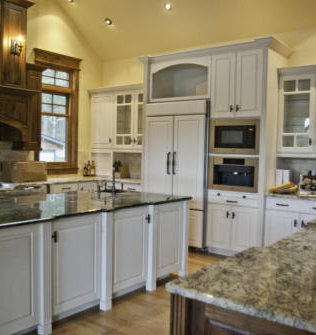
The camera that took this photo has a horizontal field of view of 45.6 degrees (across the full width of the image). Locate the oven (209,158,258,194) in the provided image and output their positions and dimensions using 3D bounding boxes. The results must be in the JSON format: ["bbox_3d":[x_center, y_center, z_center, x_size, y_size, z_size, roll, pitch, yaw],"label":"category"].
[{"bbox_3d":[1.146,0.088,5.204,0.718,0.448,0.500,3,3,37],"label":"oven"}]

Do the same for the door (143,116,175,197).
[{"bbox_3d":[0.037,-0.092,5.717,0.535,1.353,0.100,3,3,37],"label":"door"}]

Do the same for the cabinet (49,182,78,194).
[{"bbox_3d":[-1.812,0.703,6.466,0.632,0.904,0.592,3,3,37],"label":"cabinet"}]

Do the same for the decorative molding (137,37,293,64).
[{"bbox_3d":[0.771,-1.570,5.482,2.140,0.125,0.830,3,3,37],"label":"decorative molding"}]

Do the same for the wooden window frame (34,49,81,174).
[{"bbox_3d":[-1.759,-0.928,6.715,0.120,2.145,1.010,3,3,37],"label":"wooden window frame"}]

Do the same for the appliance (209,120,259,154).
[{"bbox_3d":[1.208,-0.430,5.426,0.739,0.481,0.500,3,3,37],"label":"appliance"}]

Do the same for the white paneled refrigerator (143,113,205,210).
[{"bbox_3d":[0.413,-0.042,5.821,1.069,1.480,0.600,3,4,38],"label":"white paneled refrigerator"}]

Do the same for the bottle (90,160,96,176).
[{"bbox_3d":[-1.259,0.016,7.340,0.085,0.308,0.085,3,3,37],"label":"bottle"}]

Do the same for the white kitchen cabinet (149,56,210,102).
[{"bbox_3d":[0.526,-1.348,6.043,1.129,0.631,0.654,3,3,37],"label":"white kitchen cabinet"}]

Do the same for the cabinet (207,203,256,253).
[{"bbox_3d":[1.175,0.815,5.293,0.735,0.618,0.600,3,3,37],"label":"cabinet"}]

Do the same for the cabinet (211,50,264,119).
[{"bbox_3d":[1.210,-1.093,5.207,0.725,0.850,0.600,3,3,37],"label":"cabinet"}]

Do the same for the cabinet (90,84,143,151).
[{"bbox_3d":[-0.575,-0.863,6.820,1.620,1.120,0.370,3,3,37],"label":"cabinet"}]

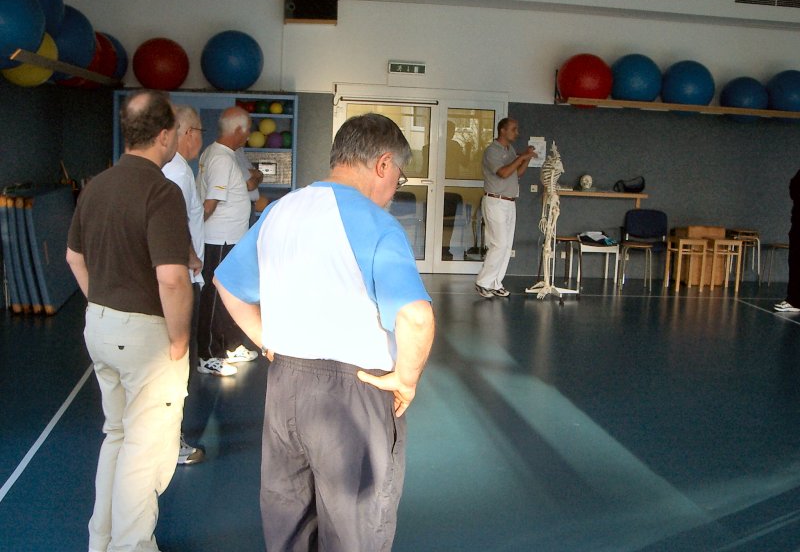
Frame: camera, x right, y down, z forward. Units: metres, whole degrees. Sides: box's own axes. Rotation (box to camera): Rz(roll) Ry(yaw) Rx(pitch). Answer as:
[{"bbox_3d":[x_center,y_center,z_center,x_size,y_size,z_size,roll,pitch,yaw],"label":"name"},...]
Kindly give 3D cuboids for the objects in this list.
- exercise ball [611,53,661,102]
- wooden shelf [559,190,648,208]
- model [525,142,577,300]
[{"bbox_3d":[2.632,-2.175,10.590,0.570,0.570,0.570,2,10,0],"label":"exercise ball"},{"bbox_3d":[2.230,-0.876,10.926,1.194,0.190,0.300,1,10,-8],"label":"wooden shelf"},{"bbox_3d":[1.572,-0.569,9.700,0.500,1.597,0.500,-3,11,-28],"label":"model"}]

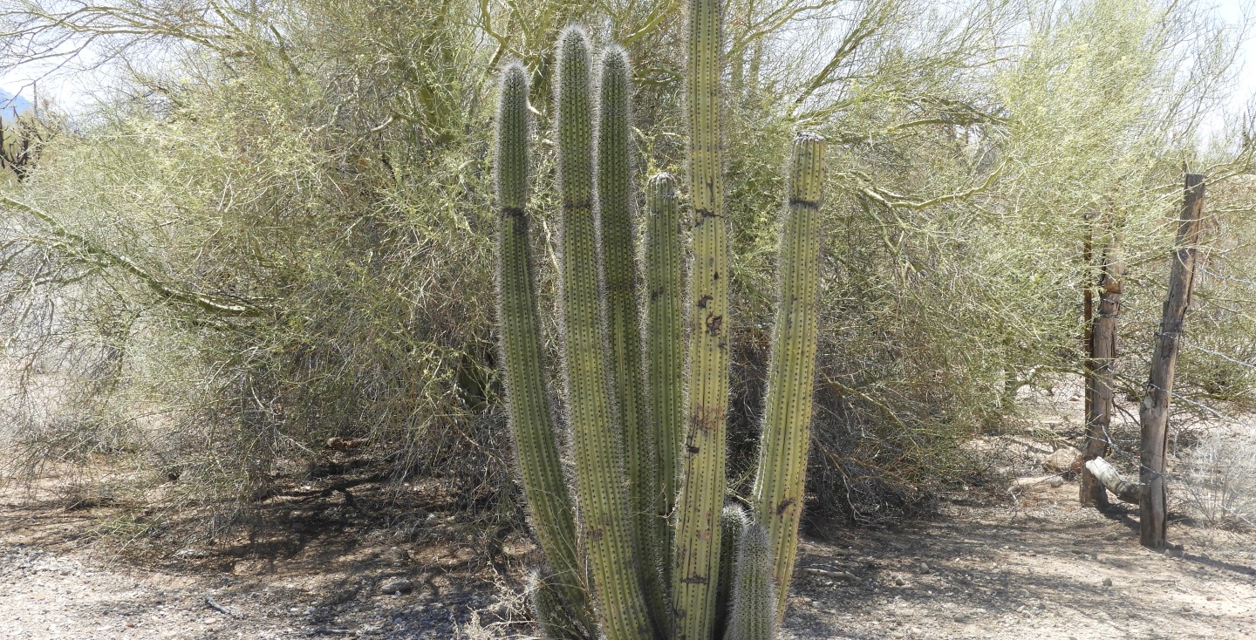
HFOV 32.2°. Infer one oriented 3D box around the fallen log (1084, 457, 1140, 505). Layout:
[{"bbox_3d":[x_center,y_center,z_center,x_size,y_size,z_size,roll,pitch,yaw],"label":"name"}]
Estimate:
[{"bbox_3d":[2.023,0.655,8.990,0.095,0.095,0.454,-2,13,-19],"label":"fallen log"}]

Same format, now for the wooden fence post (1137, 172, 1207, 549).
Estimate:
[{"bbox_3d":[2.090,0.162,8.428,0.140,1.443,0.125,5,5,8],"label":"wooden fence post"}]

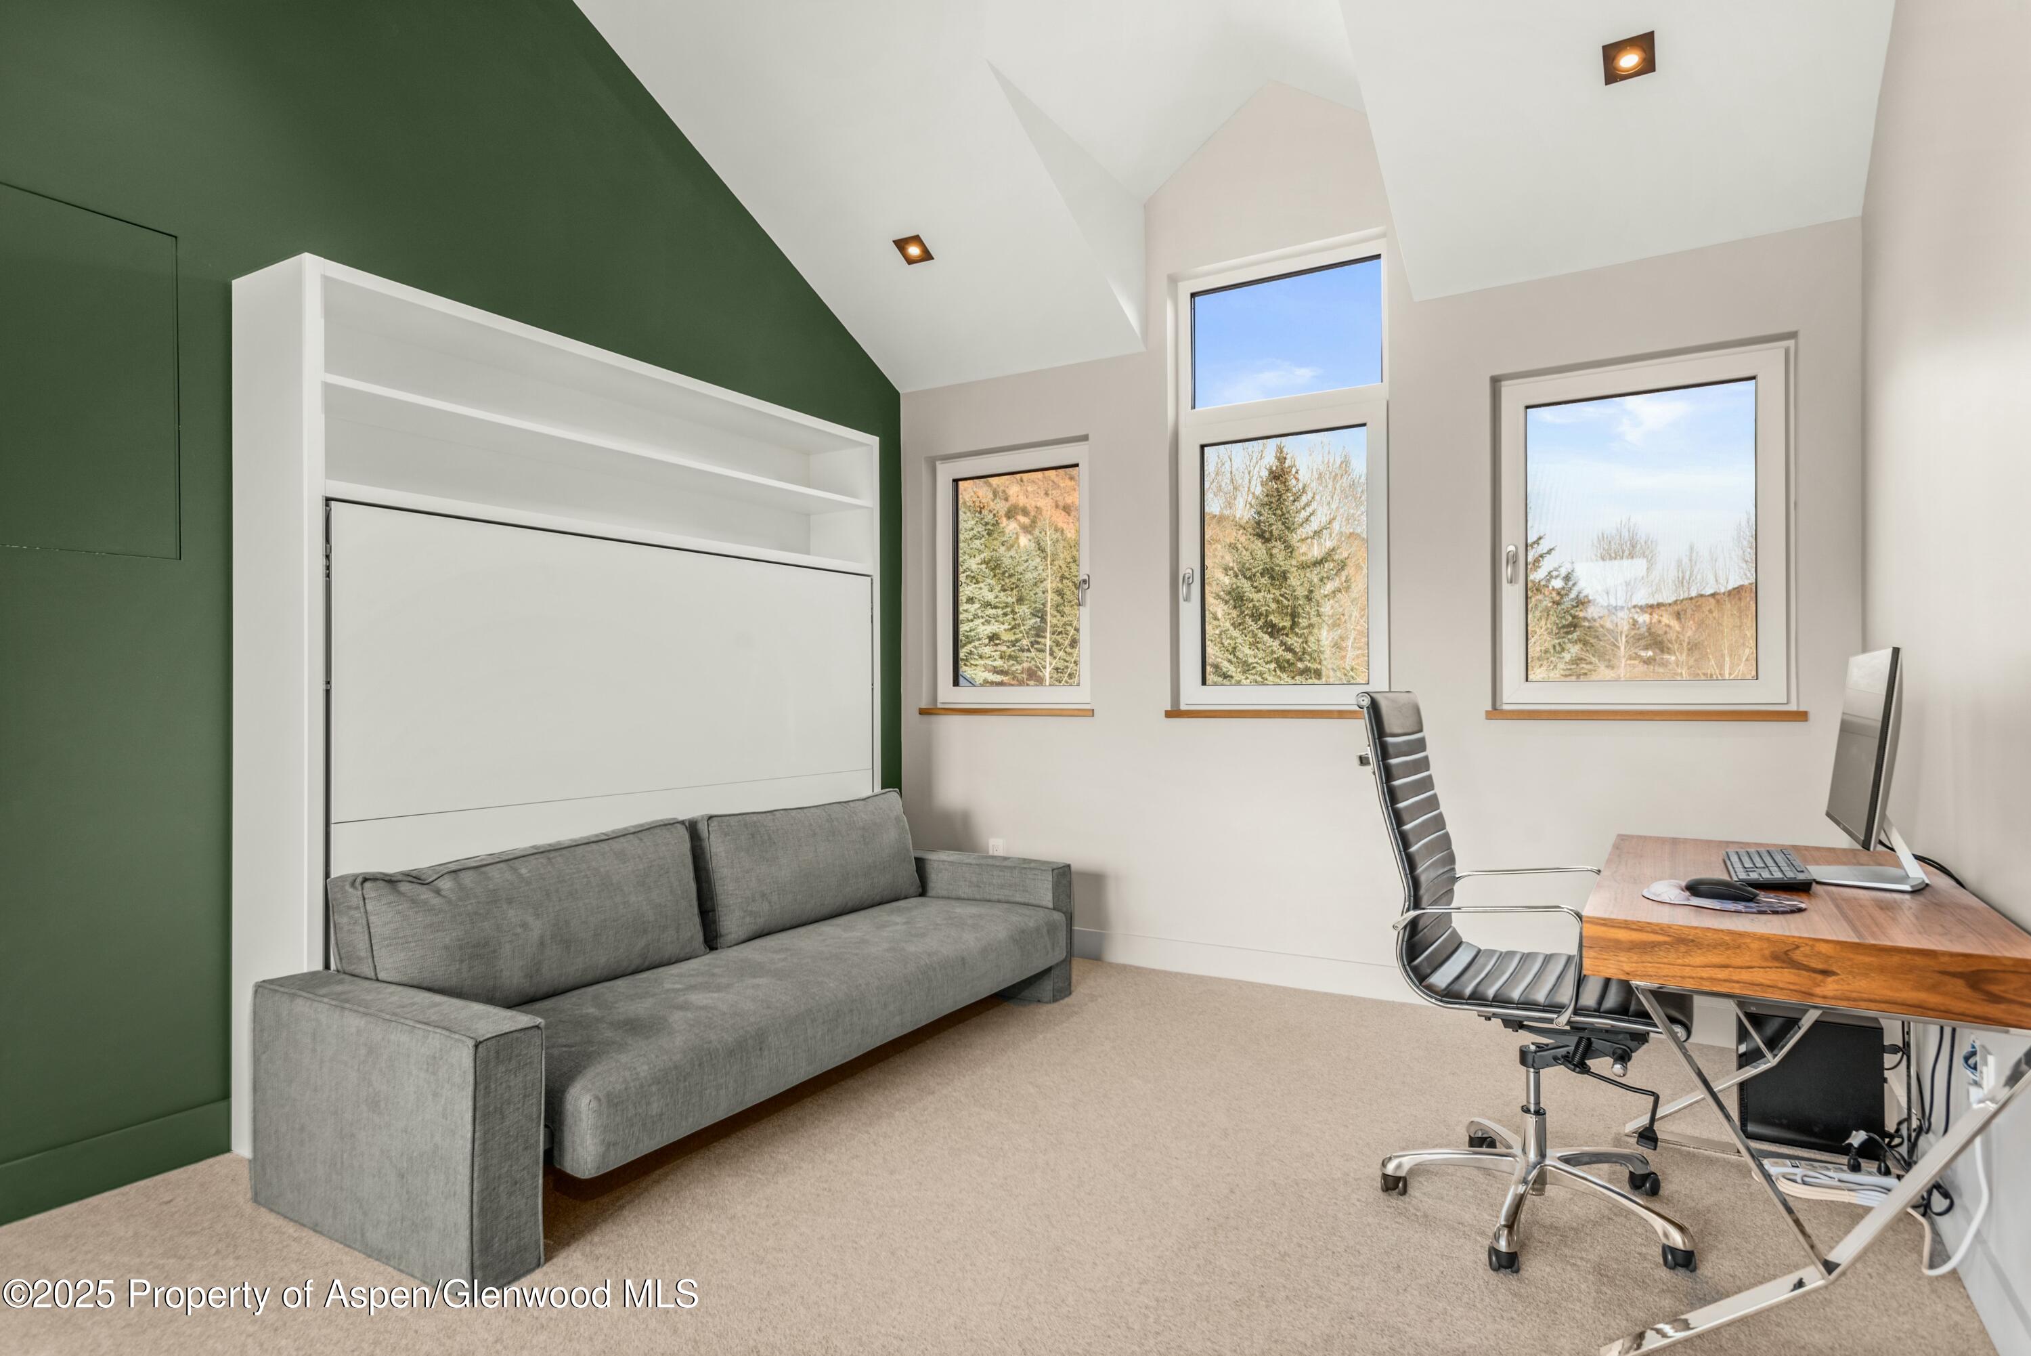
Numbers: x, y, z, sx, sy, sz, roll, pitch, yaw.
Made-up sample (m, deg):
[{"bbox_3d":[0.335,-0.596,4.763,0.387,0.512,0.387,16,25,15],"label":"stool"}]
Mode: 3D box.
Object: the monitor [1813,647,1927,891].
[{"bbox_3d":[1.763,0.182,2.236,0.192,0.463,0.588,-1,-1,31],"label":"monitor"}]

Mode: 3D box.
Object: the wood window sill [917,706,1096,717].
[{"bbox_3d":[-0.032,0.157,4.708,0.889,0.030,0.136,-1,-1,31],"label":"wood window sill"}]

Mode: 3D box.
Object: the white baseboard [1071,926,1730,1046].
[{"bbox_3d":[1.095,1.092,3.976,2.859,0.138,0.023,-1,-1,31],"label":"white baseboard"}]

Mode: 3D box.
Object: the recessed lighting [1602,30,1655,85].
[{"bbox_3d":[1.662,-1.680,2.901,0.119,0.025,0.119,-1,-27,31],"label":"recessed lighting"}]

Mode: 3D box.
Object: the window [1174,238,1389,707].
[{"bbox_3d":[1.028,-0.748,4.145,0.839,1.720,0.090,-1,-1,31],"label":"window"}]

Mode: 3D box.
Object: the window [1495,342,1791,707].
[{"bbox_3d":[2.052,-0.472,3.529,0.840,1.147,0.090,-1,-1,31],"label":"window"}]

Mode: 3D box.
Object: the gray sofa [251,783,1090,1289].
[{"bbox_3d":[-0.732,0.792,3.157,0.819,0.740,2.333,-1,-1,31],"label":"gray sofa"}]

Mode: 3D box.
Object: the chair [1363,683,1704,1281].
[{"bbox_3d":[1.110,0.587,2.321,0.593,1.119,0.644,-1,-1,31],"label":"chair"}]

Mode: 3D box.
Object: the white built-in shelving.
[{"bbox_3d":[-1.229,0.100,3.439,0.345,2.133,2.103,-1,-1,31],"label":"white built-in shelving"}]

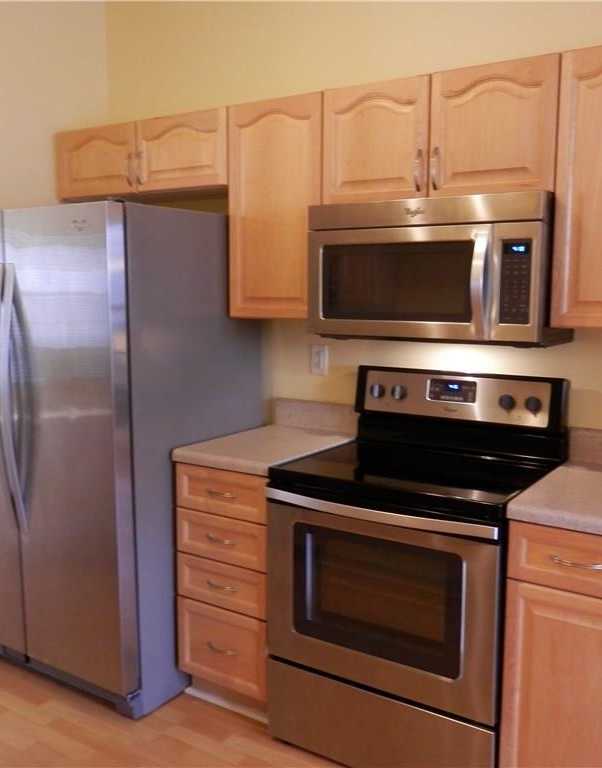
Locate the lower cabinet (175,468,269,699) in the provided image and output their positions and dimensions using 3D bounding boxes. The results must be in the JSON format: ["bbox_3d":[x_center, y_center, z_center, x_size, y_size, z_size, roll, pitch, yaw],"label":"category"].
[{"bbox_3d":[-0.104,0.656,2.786,0.412,0.824,0.609,5,9,33],"label":"lower cabinet"}]

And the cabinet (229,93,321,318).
[{"bbox_3d":[-0.006,-0.623,2.731,0.398,0.748,0.338,5,9,33],"label":"cabinet"}]

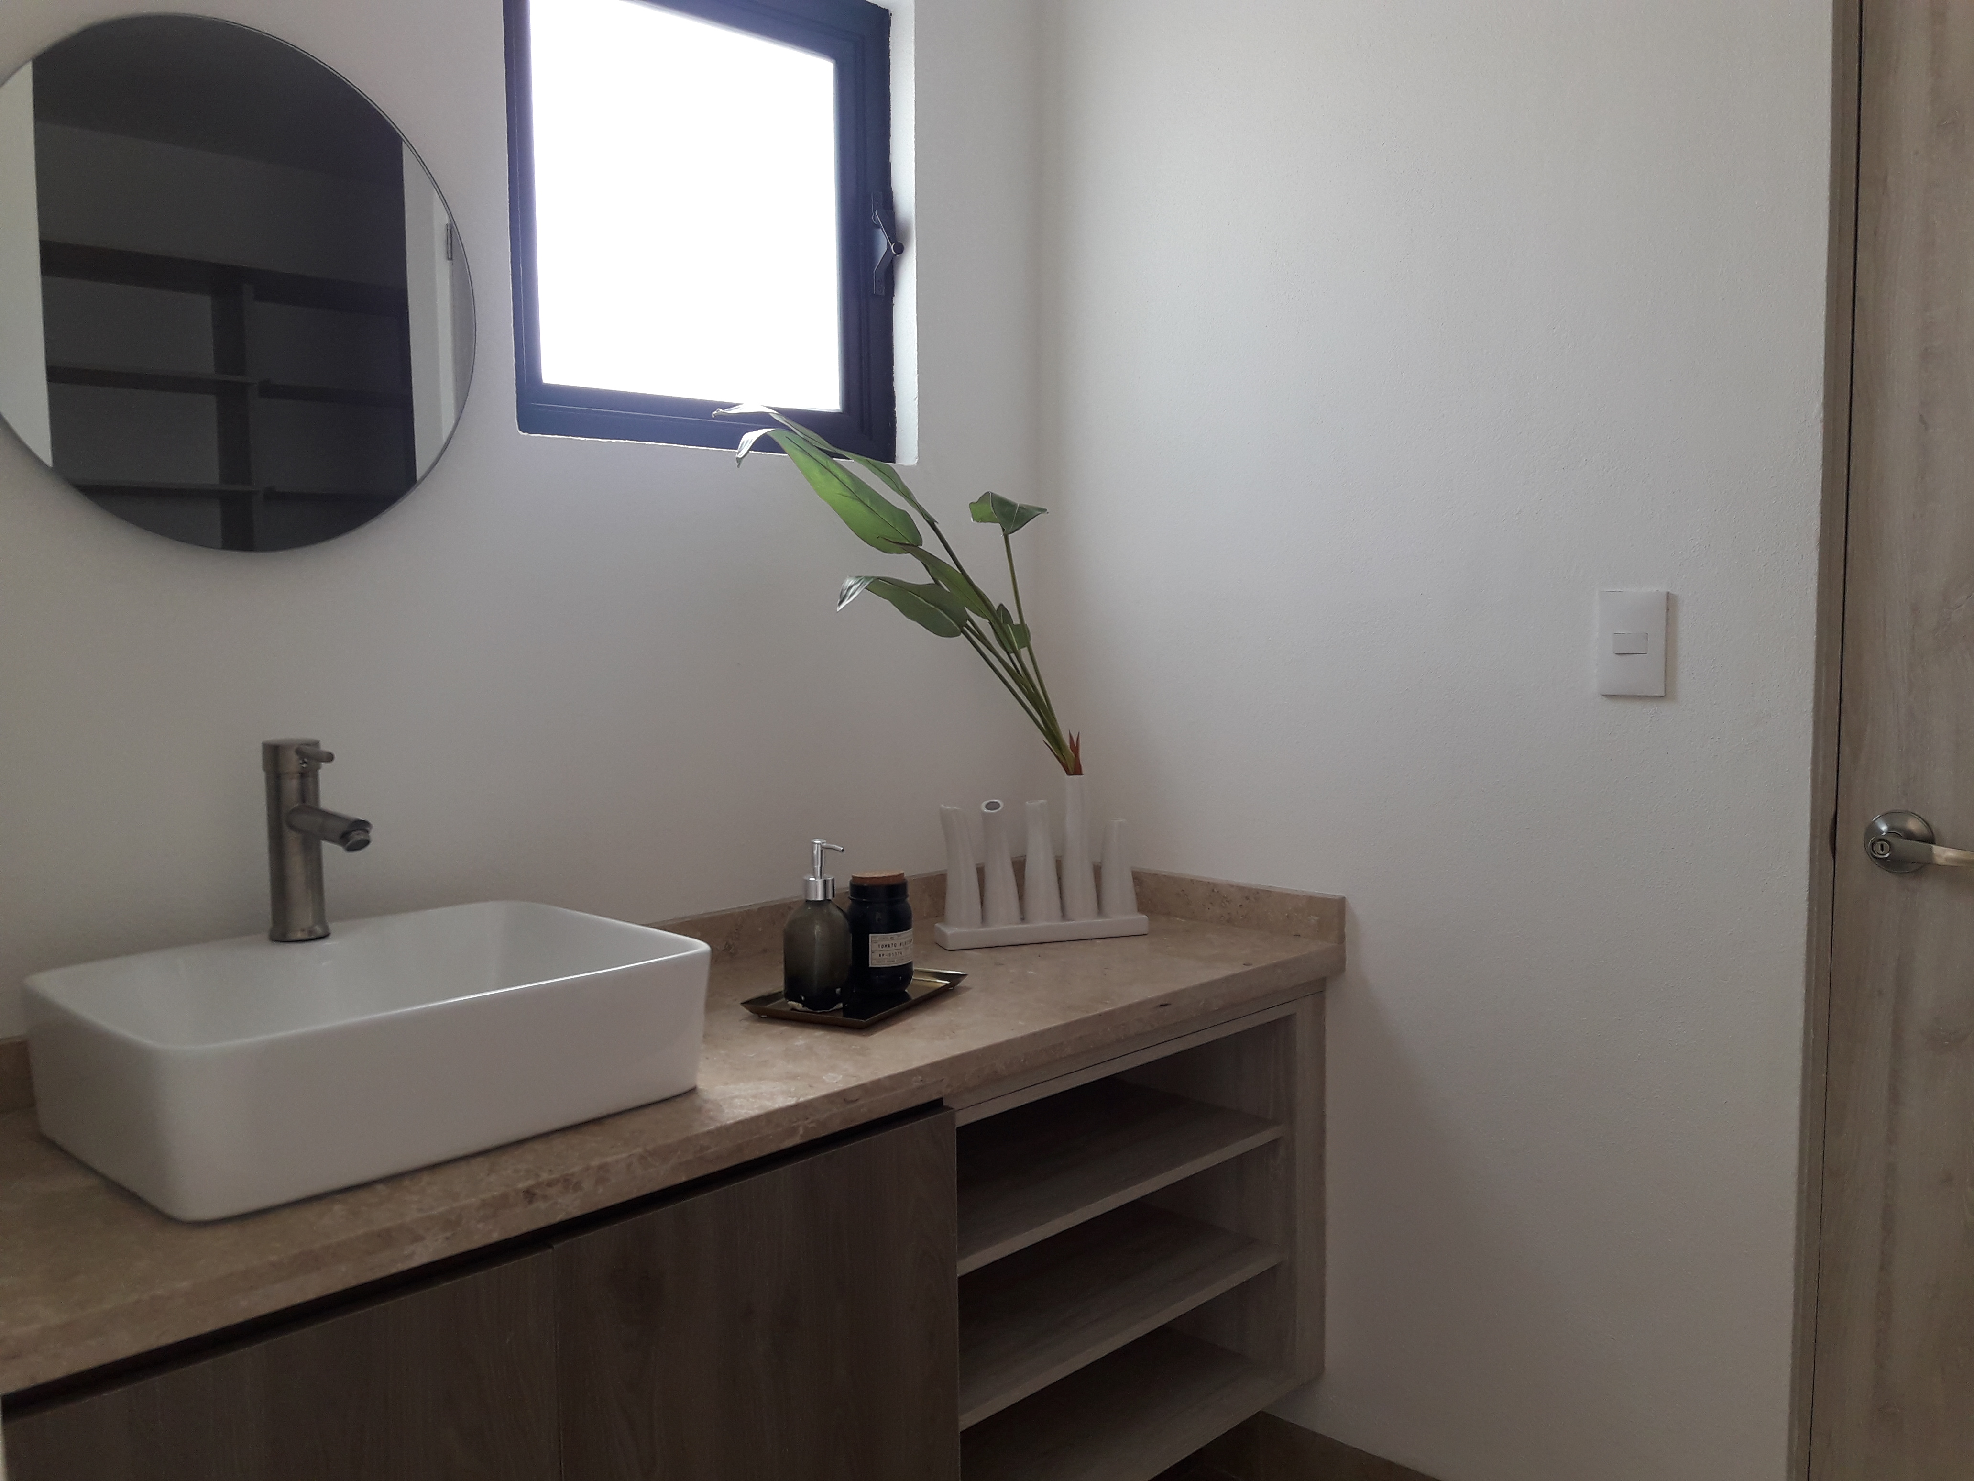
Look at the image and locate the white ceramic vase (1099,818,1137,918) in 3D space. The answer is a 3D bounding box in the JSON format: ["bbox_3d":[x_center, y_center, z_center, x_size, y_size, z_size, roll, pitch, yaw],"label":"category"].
[{"bbox_3d":[0.179,0.174,2.172,0.050,0.124,0.049,-1,5,0],"label":"white ceramic vase"}]

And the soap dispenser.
[{"bbox_3d":[-0.185,0.202,1.749,0.081,0.183,0.071,4,7,44],"label":"soap dispenser"}]

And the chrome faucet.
[{"bbox_3d":[-0.623,0.099,1.494,0.178,0.189,0.057,4,7,44],"label":"chrome faucet"}]

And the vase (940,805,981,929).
[{"bbox_3d":[-0.034,0.167,2.104,0.053,0.155,0.051,-1,5,0],"label":"vase"}]

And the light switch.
[{"bbox_3d":[0.724,-0.107,1.786,0.074,0.116,0.010,4,7,44],"label":"light switch"}]

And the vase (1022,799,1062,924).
[{"bbox_3d":[0.074,0.162,2.138,0.052,0.156,0.050,-1,5,0],"label":"vase"}]

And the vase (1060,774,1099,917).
[{"bbox_3d":[0.125,0.144,2.152,0.051,0.189,0.050,-1,5,0],"label":"vase"}]

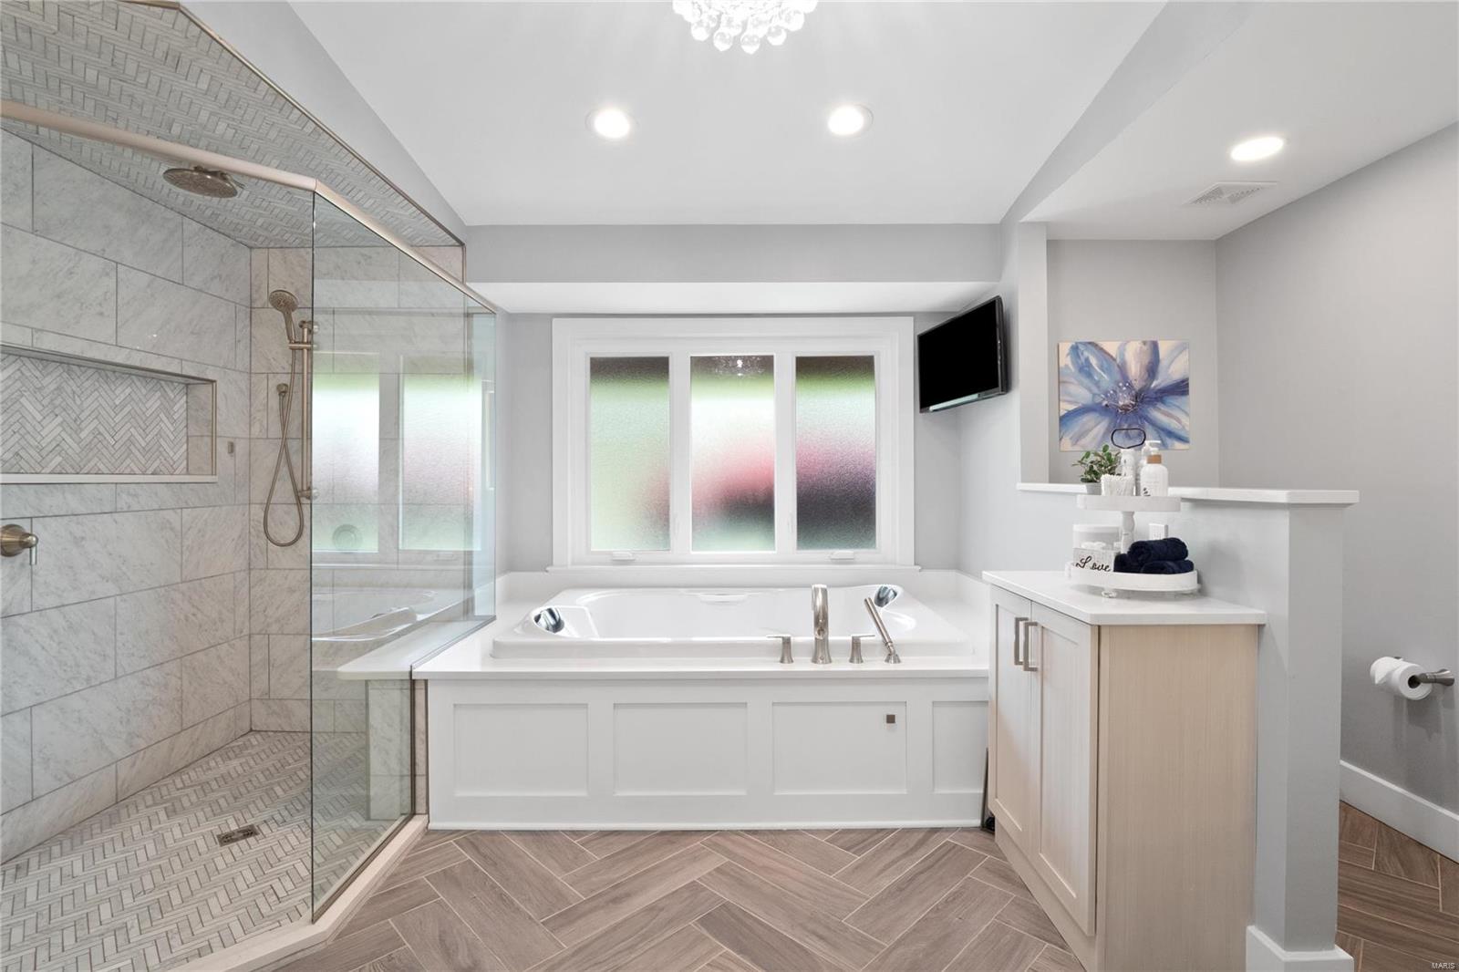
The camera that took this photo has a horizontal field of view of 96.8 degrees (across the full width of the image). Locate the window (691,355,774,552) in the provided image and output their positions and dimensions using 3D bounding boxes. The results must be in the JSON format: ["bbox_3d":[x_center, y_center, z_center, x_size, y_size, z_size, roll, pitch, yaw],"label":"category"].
[{"bbox_3d":[0.019,-0.182,3.657,0.469,1.111,0.040,0,1,0],"label":"window"}]

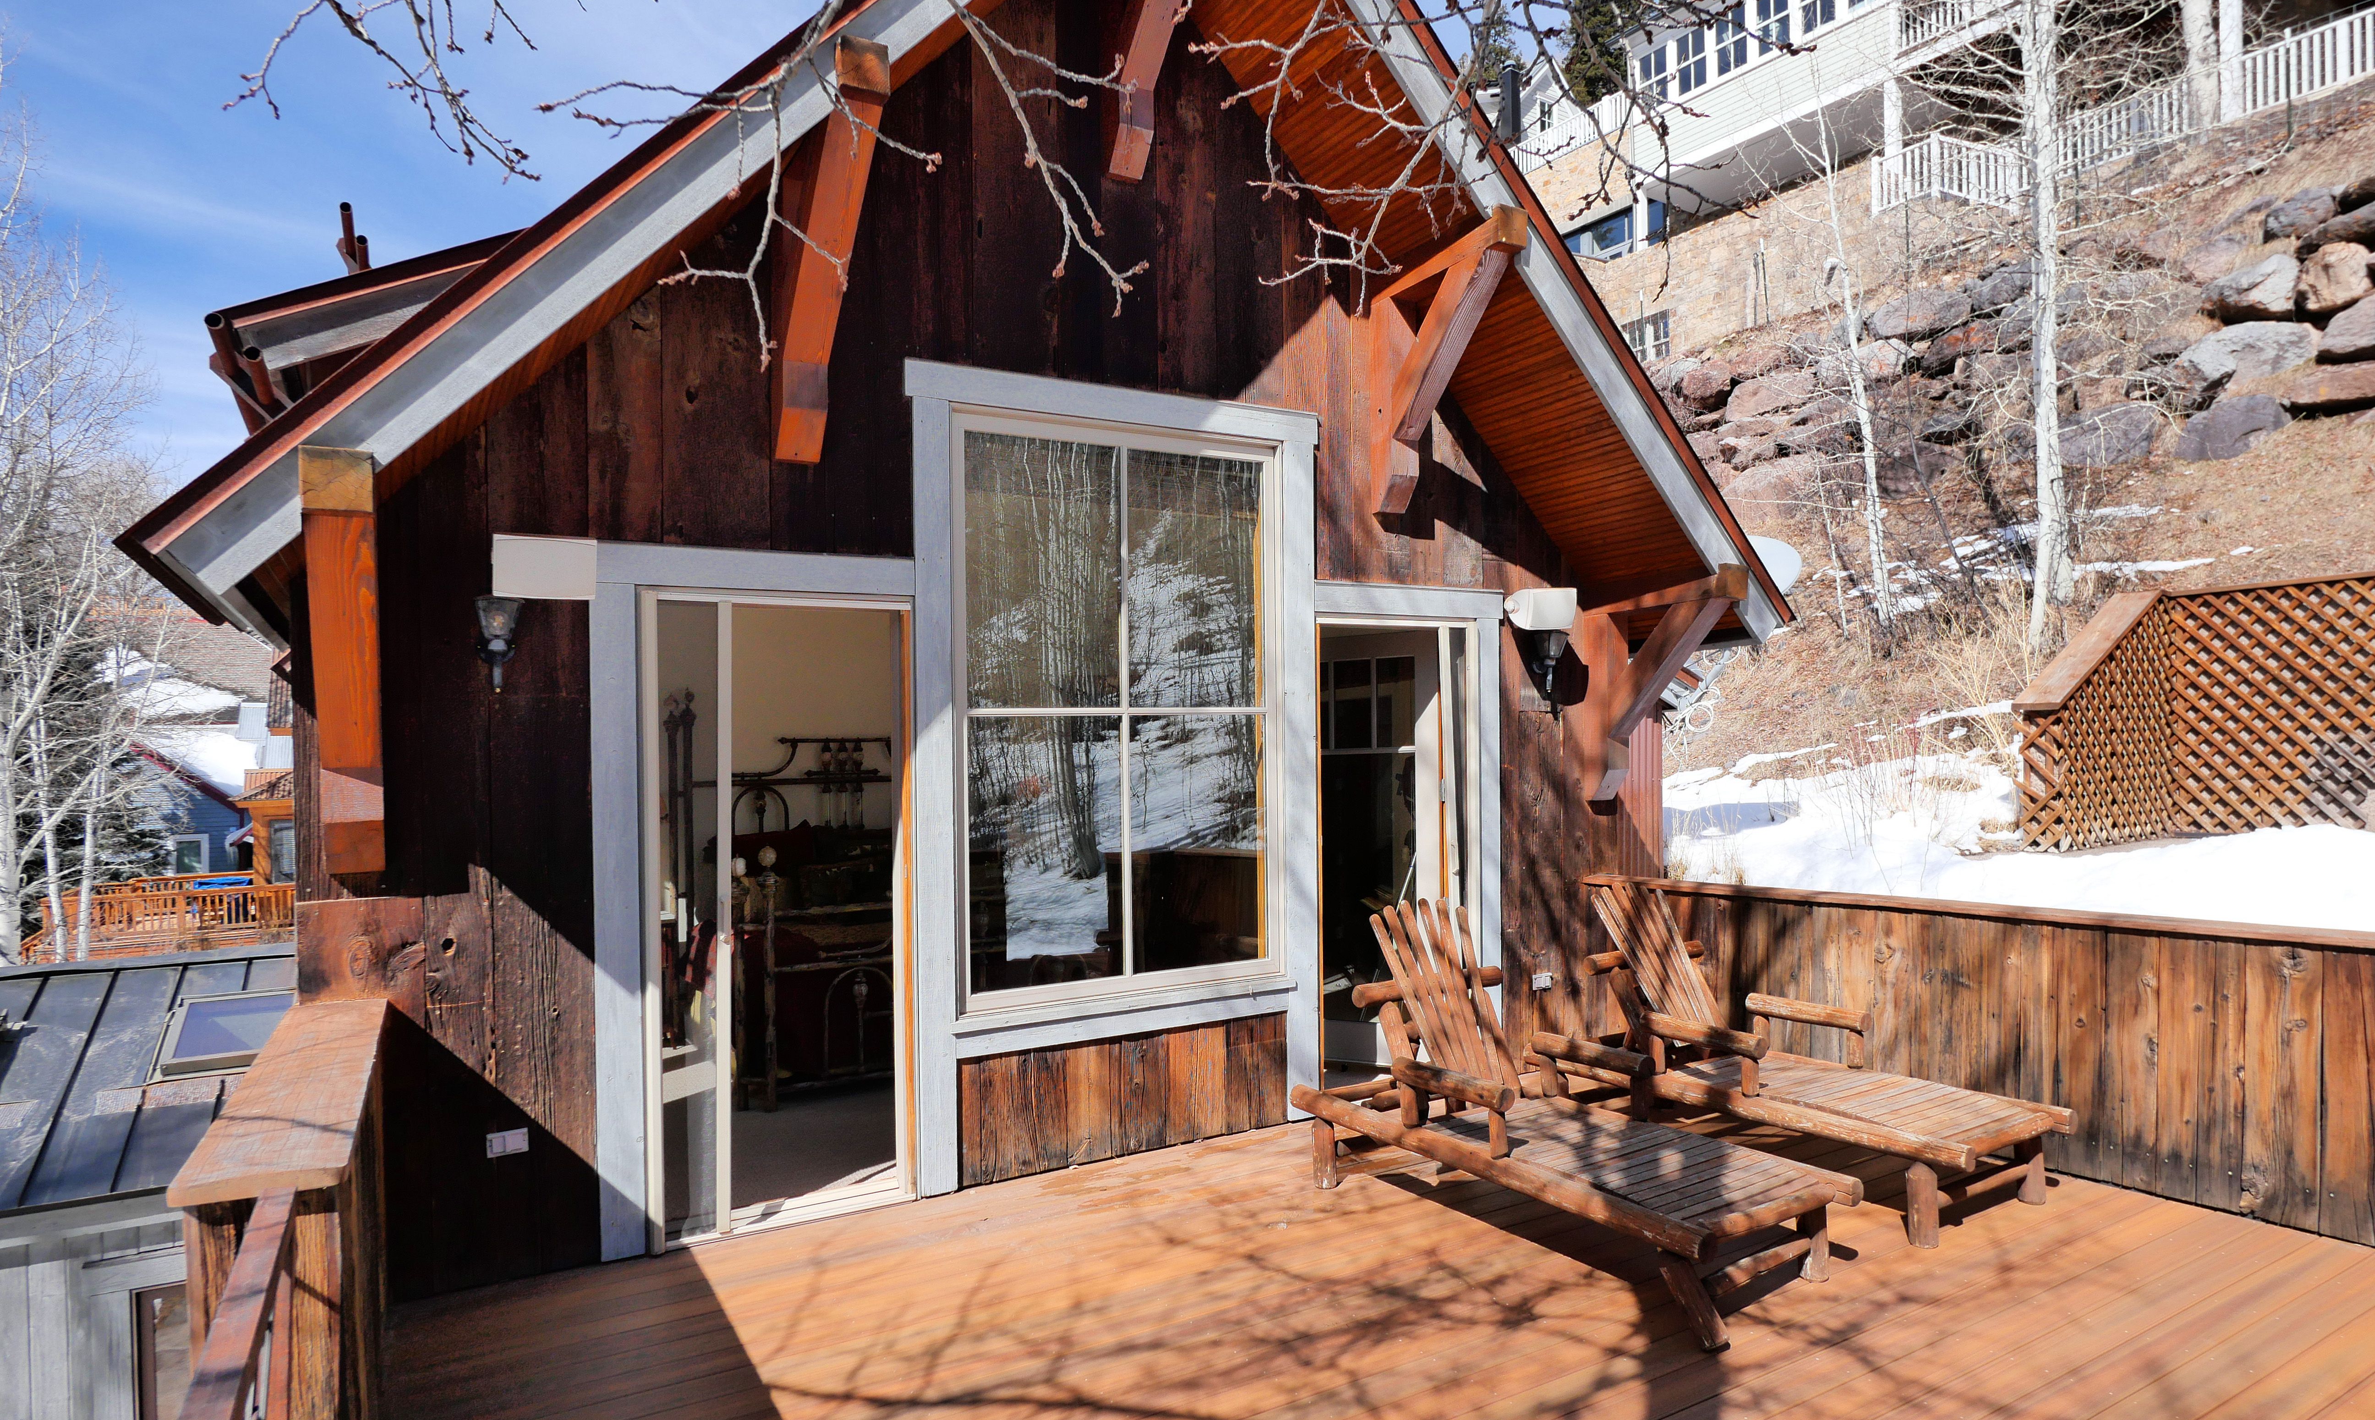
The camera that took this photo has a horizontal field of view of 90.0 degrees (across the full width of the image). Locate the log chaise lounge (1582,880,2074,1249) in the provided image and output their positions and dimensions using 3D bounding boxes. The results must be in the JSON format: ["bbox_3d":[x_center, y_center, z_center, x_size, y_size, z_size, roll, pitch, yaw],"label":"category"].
[{"bbox_3d":[2.229,1.205,4.596,0.750,1.000,1.800,0,-2,-33],"label":"log chaise lounge"}]

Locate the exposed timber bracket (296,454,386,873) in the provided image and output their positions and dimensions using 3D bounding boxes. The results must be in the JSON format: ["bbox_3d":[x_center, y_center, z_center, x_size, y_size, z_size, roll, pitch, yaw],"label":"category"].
[{"bbox_3d":[-2.251,-0.078,3.196,0.150,1.090,0.780,0,-1,-31],"label":"exposed timber bracket"}]

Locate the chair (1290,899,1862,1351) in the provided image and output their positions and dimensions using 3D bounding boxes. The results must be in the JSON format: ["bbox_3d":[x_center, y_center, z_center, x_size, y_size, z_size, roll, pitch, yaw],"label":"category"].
[{"bbox_3d":[1.185,1.211,4.019,0.760,1.000,1.800,0,-2,-32],"label":"chair"}]

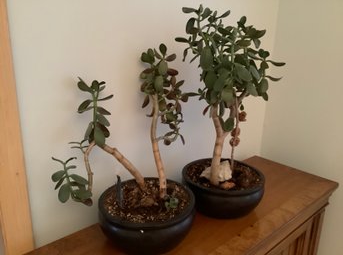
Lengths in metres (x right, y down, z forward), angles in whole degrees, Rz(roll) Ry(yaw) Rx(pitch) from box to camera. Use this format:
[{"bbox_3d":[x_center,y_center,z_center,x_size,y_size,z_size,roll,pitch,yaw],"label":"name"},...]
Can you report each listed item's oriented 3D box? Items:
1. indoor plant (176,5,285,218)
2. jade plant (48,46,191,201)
[{"bbox_3d":[0.179,-0.037,0.941,0.315,0.615,0.285,-13,21,-43],"label":"indoor plant"},{"bbox_3d":[-0.095,-0.001,0.779,0.430,0.415,0.190,-13,21,-43],"label":"jade plant"}]

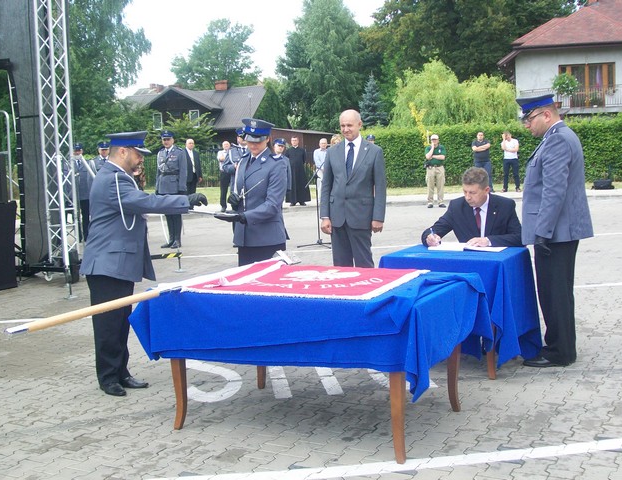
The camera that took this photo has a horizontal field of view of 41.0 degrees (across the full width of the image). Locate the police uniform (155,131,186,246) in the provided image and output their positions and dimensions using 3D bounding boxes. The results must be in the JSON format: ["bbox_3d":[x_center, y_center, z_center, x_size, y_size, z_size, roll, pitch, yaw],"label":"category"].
[{"bbox_3d":[-2.232,-0.792,13.397,0.550,1.850,0.420,-2,6,5],"label":"police uniform"}]

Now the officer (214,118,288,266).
[{"bbox_3d":[-0.425,0.009,6.001,0.510,1.760,0.460,3,8,36],"label":"officer"}]

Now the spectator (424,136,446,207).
[{"bbox_3d":[3.033,-1.724,20.502,0.530,1.750,0.400,-1,6,6],"label":"spectator"}]

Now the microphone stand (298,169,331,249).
[{"bbox_3d":[0.095,-0.586,13.176,0.580,1.320,0.620,-4,7,-16],"label":"microphone stand"}]

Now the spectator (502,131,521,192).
[{"bbox_3d":[5.805,-2.256,24.097,0.540,1.740,0.400,0,7,11],"label":"spectator"}]

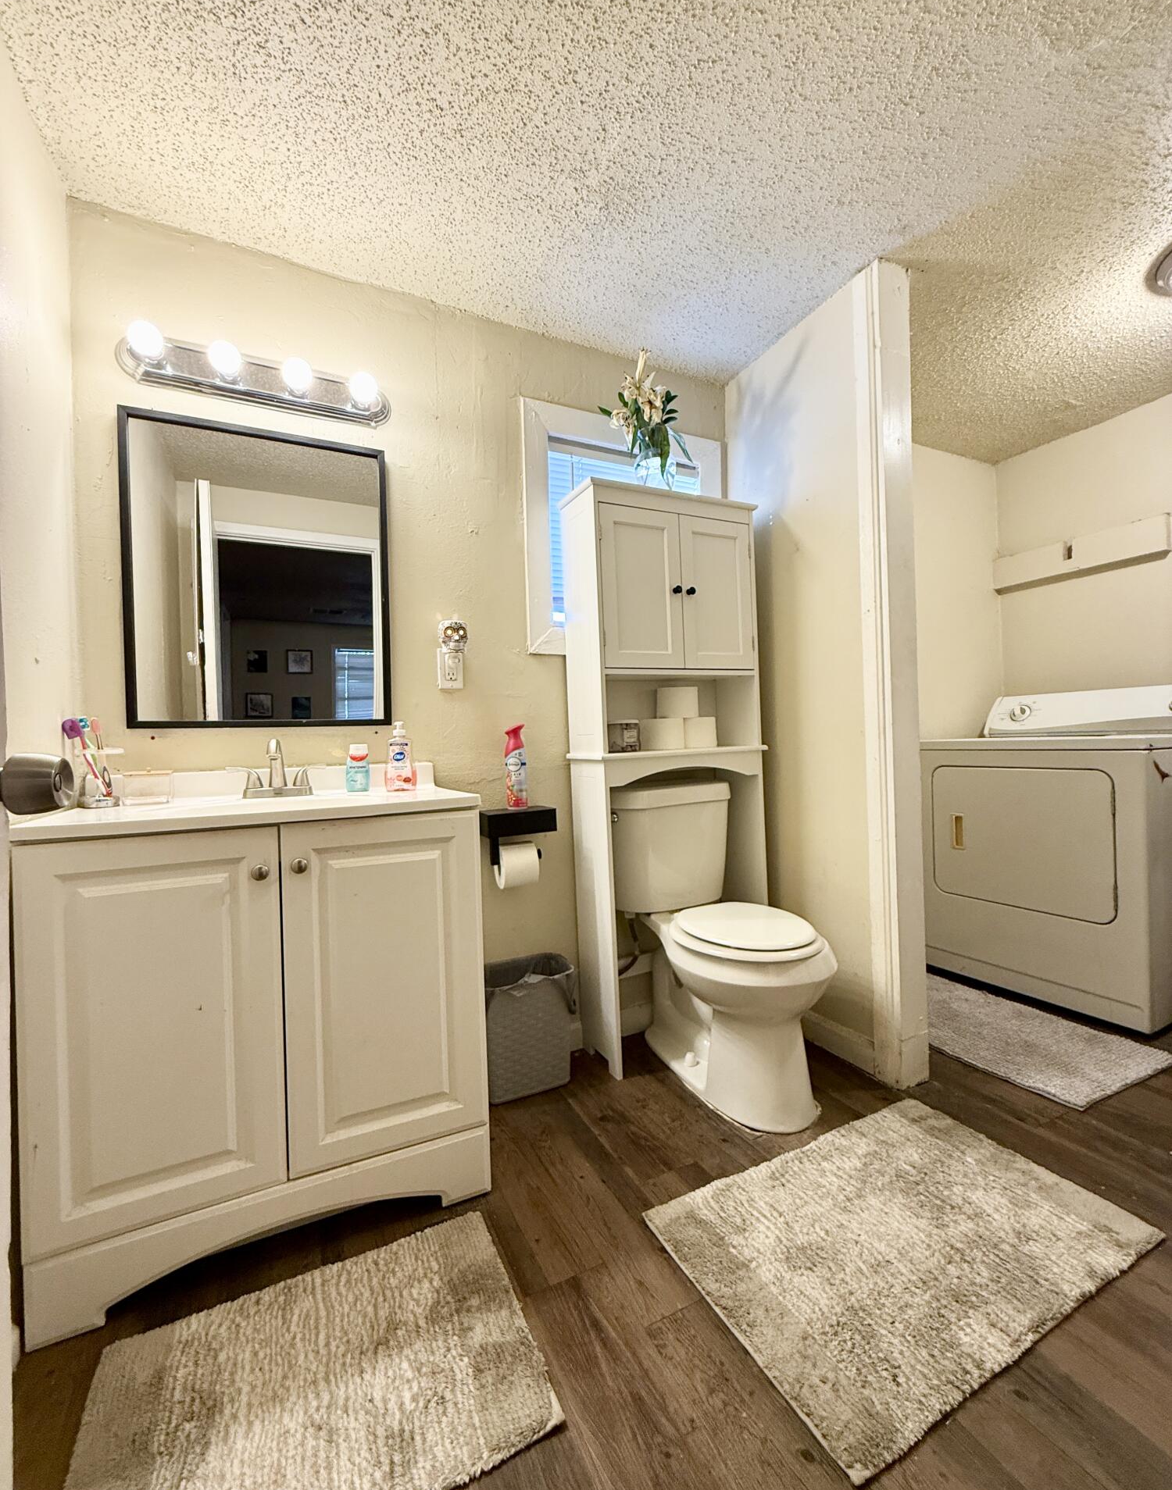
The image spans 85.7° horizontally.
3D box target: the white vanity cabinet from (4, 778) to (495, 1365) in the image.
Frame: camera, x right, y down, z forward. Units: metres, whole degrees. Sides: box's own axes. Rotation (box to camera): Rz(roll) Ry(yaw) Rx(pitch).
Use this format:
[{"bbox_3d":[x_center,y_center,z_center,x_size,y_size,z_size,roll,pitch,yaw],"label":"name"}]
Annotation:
[{"bbox_3d":[-0.665,0.541,1.395,0.778,0.851,0.481,-2,0,-26],"label":"white vanity cabinet"}]

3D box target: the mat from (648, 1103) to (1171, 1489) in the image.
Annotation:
[{"bbox_3d":[0.597,0.919,1.224,0.819,0.023,0.517,-2,0,-26],"label":"mat"}]

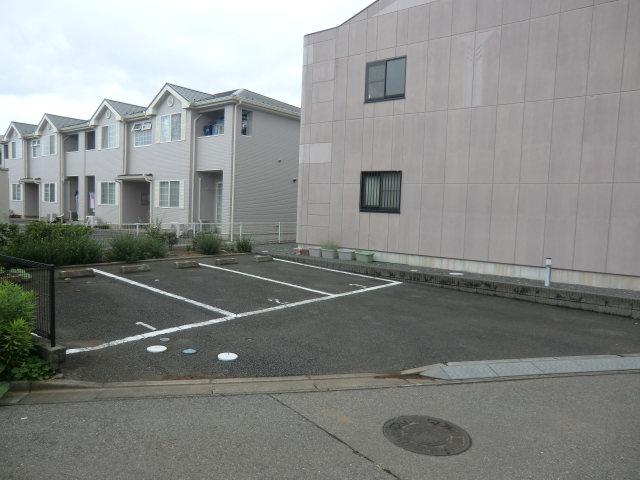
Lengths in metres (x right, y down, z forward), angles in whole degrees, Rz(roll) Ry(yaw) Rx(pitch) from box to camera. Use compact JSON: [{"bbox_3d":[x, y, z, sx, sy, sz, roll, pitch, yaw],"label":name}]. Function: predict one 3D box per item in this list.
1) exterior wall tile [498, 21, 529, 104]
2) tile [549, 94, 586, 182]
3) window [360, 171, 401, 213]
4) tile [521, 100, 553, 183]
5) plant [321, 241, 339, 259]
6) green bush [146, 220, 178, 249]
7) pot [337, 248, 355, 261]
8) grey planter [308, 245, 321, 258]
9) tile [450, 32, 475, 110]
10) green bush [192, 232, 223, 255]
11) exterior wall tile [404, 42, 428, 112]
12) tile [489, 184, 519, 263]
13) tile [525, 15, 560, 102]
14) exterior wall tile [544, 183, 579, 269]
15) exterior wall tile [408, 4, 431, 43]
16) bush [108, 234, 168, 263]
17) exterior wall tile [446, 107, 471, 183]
[{"bbox_3d":[4.431,-4.030,10.155,0.600,1.808,0.050,5,6,37],"label":"exterior wall tile"},{"bbox_3d":[5.344,-2.145,9.594,0.600,1.827,0.060,5,6,37],"label":"tile"},{"bbox_3d":[1.695,-1.344,12.475,1.299,1.180,0.120,5,6,36],"label":"window"},{"bbox_3d":[4.867,-2.179,9.957,0.600,1.823,0.050,5,6,37],"label":"tile"},{"bbox_3d":[0.306,0.280,13.133,0.420,0.510,0.350,5,6,37],"label":"plant"},{"bbox_3d":[-4.974,-0.138,13.912,1.050,0.920,0.850,0,5,-20],"label":"green bush"},{"bbox_3d":[0.745,0.435,12.880,0.480,0.290,0.270,5,6,36],"label":"pot"},{"bbox_3d":[-0.100,0.363,13.413,0.370,0.280,0.250,5,6,37],"label":"grey planter"},{"bbox_3d":[3.519,-4.159,10.973,0.607,1.817,0.050,5,6,36],"label":"tile"},{"bbox_3d":[-3.454,0.099,13.544,0.750,0.630,0.700,-4,7,-44],"label":"green bush"},{"bbox_3d":[2.539,-4.247,11.681,0.607,1.817,0.050,5,6,36],"label":"exterior wall tile"},{"bbox_3d":[4.346,-0.390,10.480,0.600,1.871,0.060,5,6,37],"label":"tile"},{"bbox_3d":[4.908,-3.999,9.794,0.600,1.809,0.060,5,6,37],"label":"tile"},{"bbox_3d":[5.303,-0.291,9.763,0.600,1.881,0.050,5,6,37],"label":"exterior wall tile"},{"bbox_3d":[2.583,-5.542,11.455,0.600,0.870,0.060,5,6,37],"label":"exterior wall tile"},{"bbox_3d":[-4.778,0.174,11.669,1.350,0.660,0.850,-4,7,-44],"label":"bush"},{"bbox_3d":[3.436,-2.309,11.040,0.600,1.823,0.050,5,6,37],"label":"exterior wall tile"}]

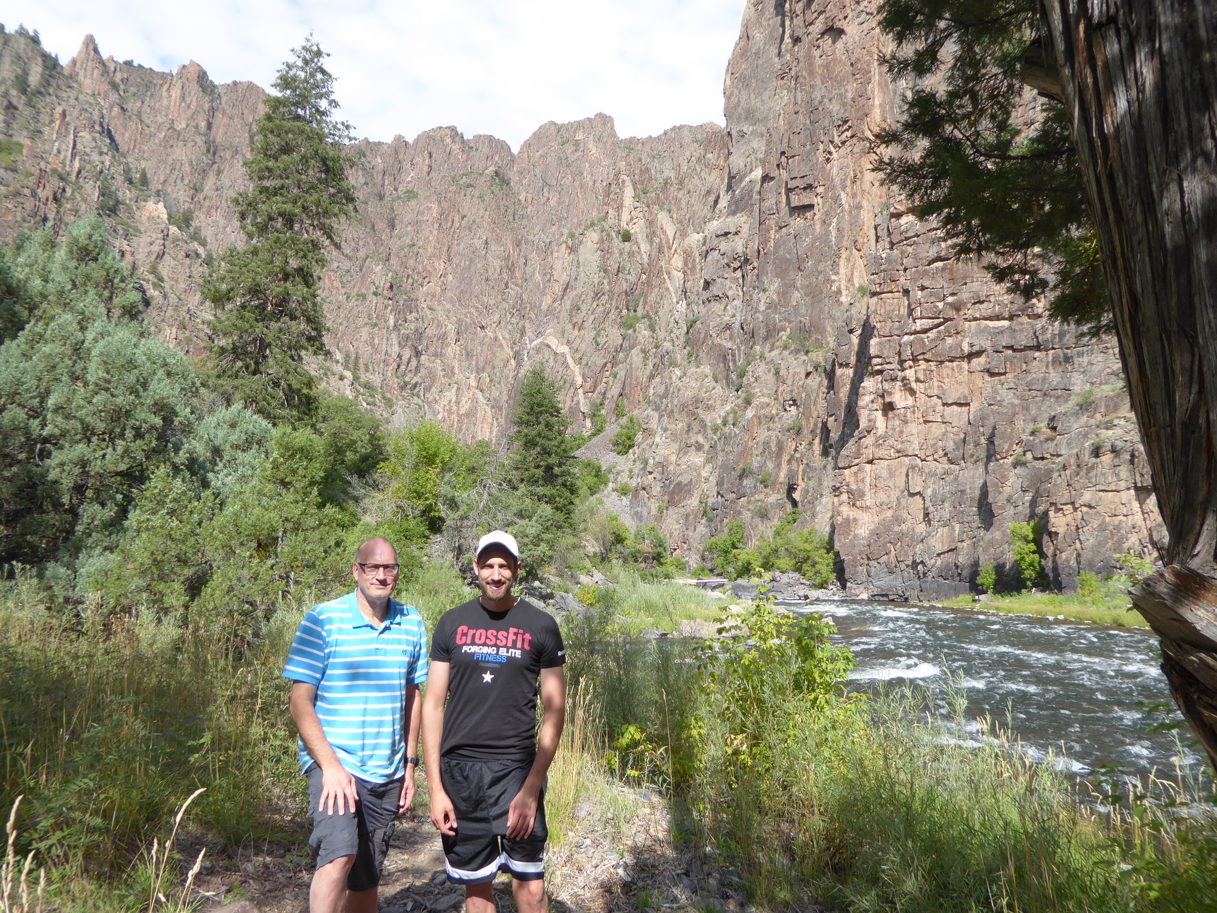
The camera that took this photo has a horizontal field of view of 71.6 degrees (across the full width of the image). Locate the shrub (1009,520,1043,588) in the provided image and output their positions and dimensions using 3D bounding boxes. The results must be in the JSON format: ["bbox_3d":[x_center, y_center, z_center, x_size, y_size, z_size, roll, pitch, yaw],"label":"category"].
[{"bbox_3d":[30.668,7.265,62.000,2.510,5.100,2.430,0,-7,0],"label":"shrub"}]

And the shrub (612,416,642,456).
[{"bbox_3d":[3.296,-3.803,150.000,5.250,7.100,5.090,0,-7,0],"label":"shrub"}]

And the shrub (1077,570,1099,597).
[{"bbox_3d":[30.696,8.123,54.000,1.420,1.700,1.370,0,-7,0],"label":"shrub"}]

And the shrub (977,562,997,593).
[{"bbox_3d":[29.635,9.482,66.000,1.440,2.530,1.400,0,-7,0],"label":"shrub"}]

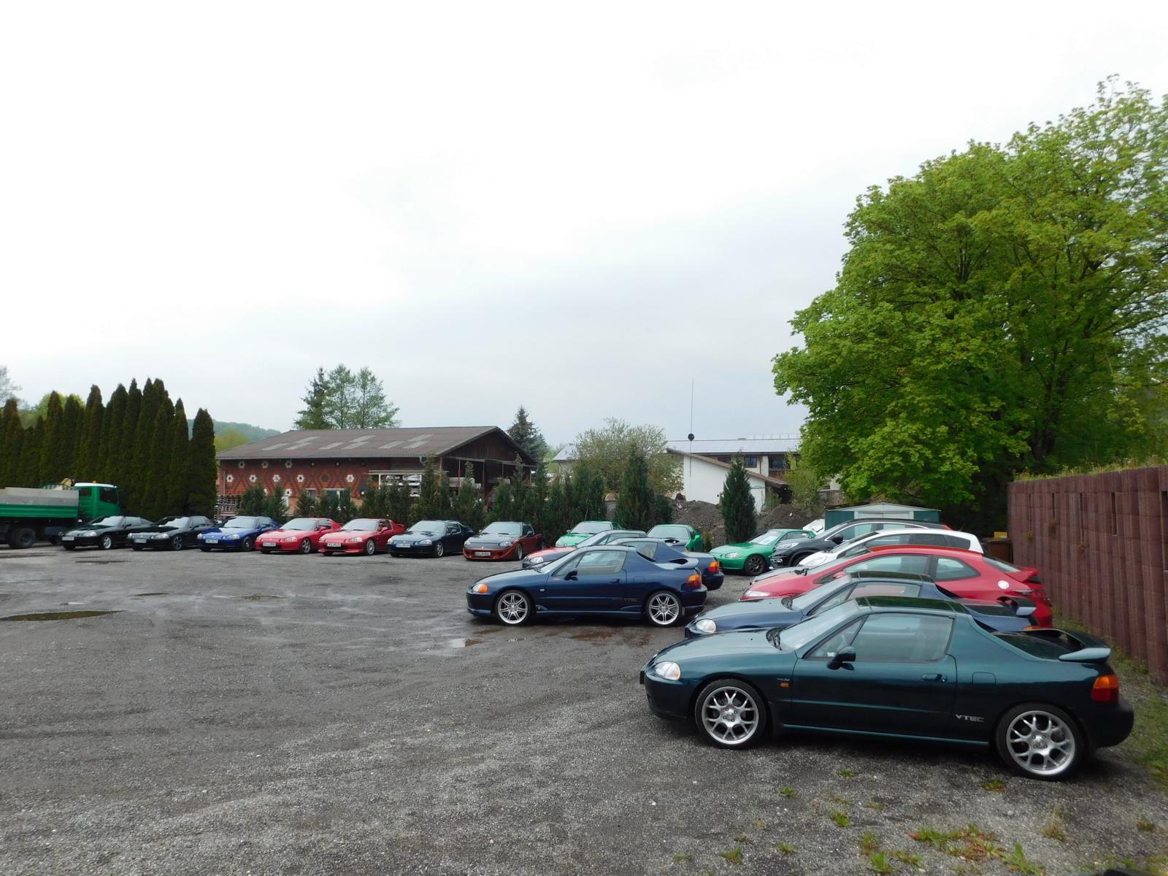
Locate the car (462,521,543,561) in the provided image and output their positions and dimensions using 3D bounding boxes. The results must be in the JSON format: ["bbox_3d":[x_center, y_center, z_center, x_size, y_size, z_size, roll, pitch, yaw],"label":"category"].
[{"bbox_3d":[-2.502,3.373,27.954,1.710,1.240,4.000,-1,-4,16],"label":"car"}]

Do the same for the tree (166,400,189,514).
[{"bbox_3d":[-19.518,1.497,40.712,1.140,6.620,1.140,2,-4,-26],"label":"tree"}]

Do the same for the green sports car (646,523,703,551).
[{"bbox_3d":[2.683,3.195,25.446,1.710,1.250,4.000,-1,-4,15],"label":"green sports car"}]

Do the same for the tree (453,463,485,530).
[{"bbox_3d":[-4.434,2.641,32.505,1.190,3.280,1.190,0,-4,-8],"label":"tree"}]

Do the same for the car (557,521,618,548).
[{"bbox_3d":[0.420,3.280,27.187,1.710,1.240,4.000,-1,-4,16],"label":"car"}]

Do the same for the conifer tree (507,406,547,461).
[{"bbox_3d":[-4.407,1.822,64.018,3.800,9.000,3.800,1,-4,-4],"label":"conifer tree"}]

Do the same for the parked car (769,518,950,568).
[{"bbox_3d":[6.697,2.682,19.943,4.500,1.610,1.810,-1,-4,14],"label":"parked car"}]

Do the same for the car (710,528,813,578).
[{"bbox_3d":[5.606,3.233,24.135,4.000,1.260,1.720,2,-4,-18],"label":"car"}]

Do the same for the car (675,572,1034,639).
[{"bbox_3d":[3.228,2.209,9.976,4.000,1.260,1.720,2,-4,9],"label":"car"}]

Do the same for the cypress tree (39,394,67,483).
[{"bbox_3d":[-25.807,1.220,40.775,1.628,6.935,1.628,3,-4,-32],"label":"cypress tree"}]

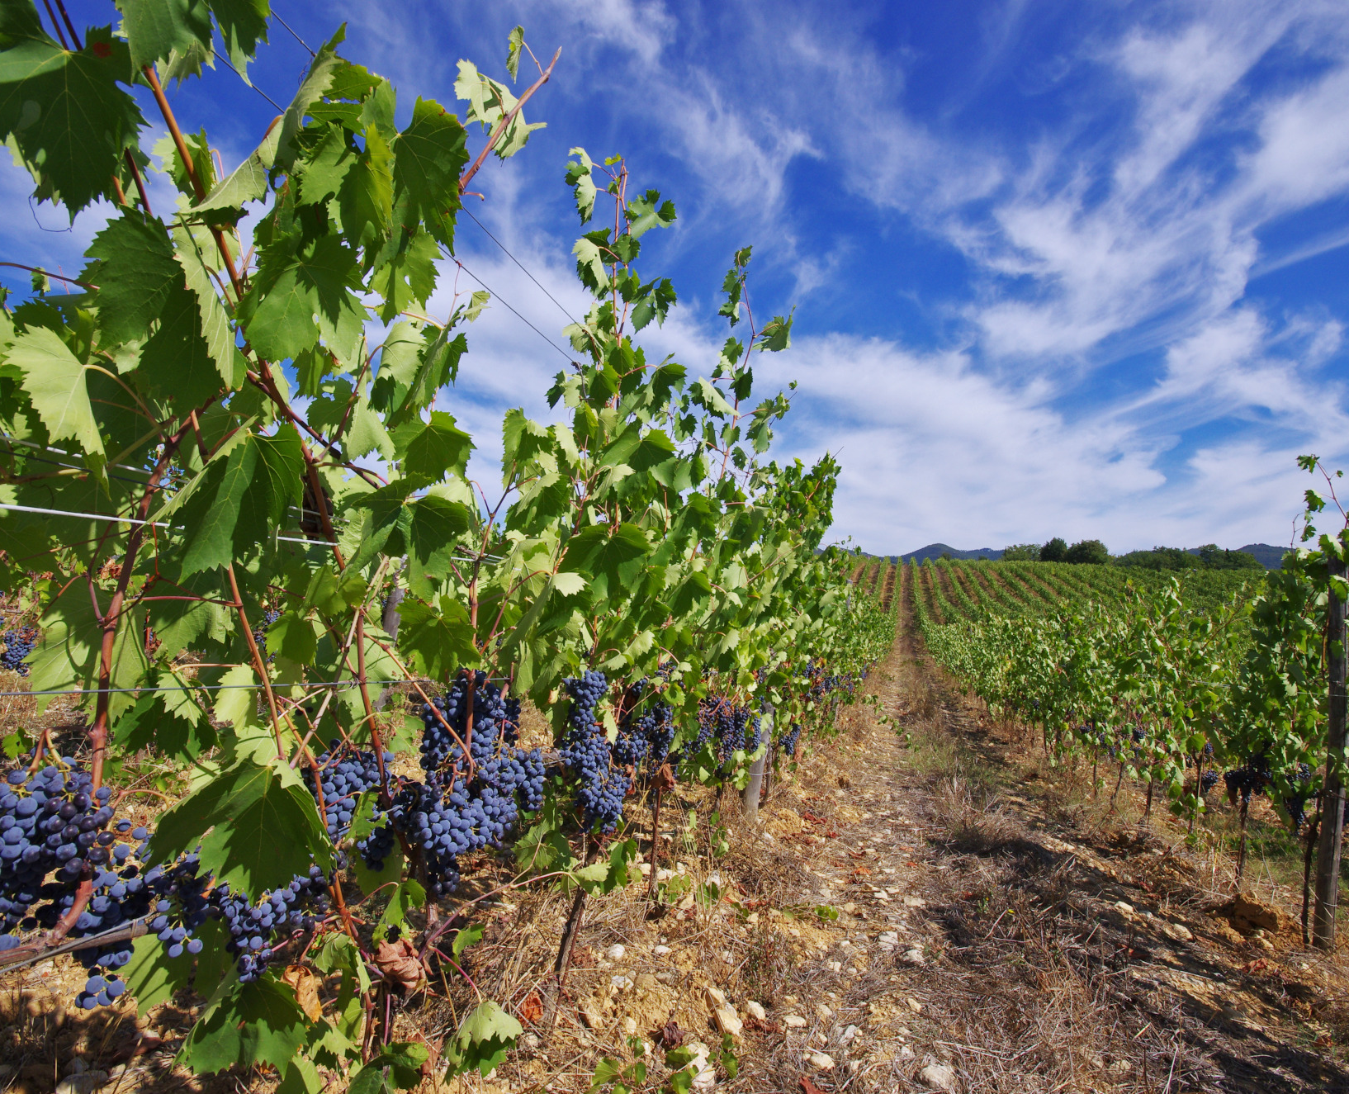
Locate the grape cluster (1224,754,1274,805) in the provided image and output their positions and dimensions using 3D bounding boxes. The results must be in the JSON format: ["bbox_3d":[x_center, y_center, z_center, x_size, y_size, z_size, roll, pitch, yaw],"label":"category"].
[{"bbox_3d":[2.669,1.083,3.200,0.189,0.228,0.180,0,-1,40],"label":"grape cluster"}]

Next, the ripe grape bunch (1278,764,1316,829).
[{"bbox_3d":[2.447,0.982,2.700,0.118,0.246,0.113,0,-1,42],"label":"ripe grape bunch"}]

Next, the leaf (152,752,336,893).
[{"bbox_3d":[-0.446,0.287,0.710,0.160,0.140,0.075,1,-18,-28],"label":"leaf"}]

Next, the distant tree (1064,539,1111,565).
[{"bbox_3d":[96.036,1.796,160.000,10.000,7.500,9.500,1,-1,31],"label":"distant tree"}]

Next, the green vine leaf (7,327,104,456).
[{"bbox_3d":[-0.586,-0.147,0.650,0.060,0.125,0.090,8,4,41],"label":"green vine leaf"}]

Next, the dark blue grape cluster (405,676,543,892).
[{"bbox_3d":[-0.321,0.365,1.060,0.235,0.335,0.190,1,-1,-17],"label":"dark blue grape cluster"}]

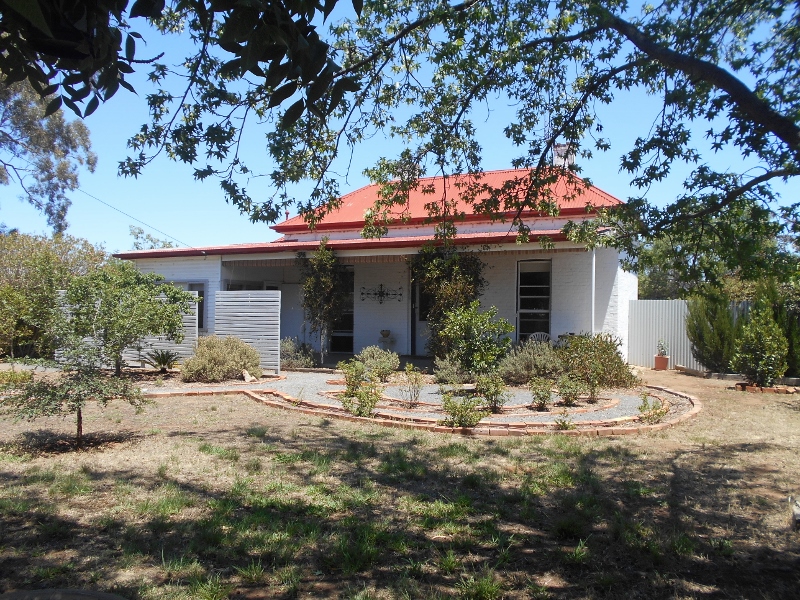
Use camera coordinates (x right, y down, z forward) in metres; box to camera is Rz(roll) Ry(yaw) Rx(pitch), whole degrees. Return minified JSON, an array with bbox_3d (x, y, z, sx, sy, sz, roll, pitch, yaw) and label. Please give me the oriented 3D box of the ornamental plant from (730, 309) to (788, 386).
[{"bbox_3d":[7.537,0.938,12.597,1.200,1.680,1.150,0,0,0],"label":"ornamental plant"}]

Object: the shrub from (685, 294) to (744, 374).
[{"bbox_3d":[7.797,0.797,14.898,1.350,1.980,1.300,0,0,0],"label":"shrub"}]

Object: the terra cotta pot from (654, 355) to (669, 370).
[{"bbox_3d":[6.700,1.590,15.396,0.360,0.380,0.360,0,0,0],"label":"terra cotta pot"}]

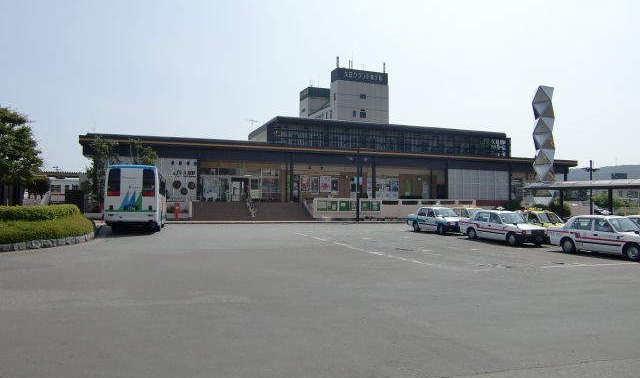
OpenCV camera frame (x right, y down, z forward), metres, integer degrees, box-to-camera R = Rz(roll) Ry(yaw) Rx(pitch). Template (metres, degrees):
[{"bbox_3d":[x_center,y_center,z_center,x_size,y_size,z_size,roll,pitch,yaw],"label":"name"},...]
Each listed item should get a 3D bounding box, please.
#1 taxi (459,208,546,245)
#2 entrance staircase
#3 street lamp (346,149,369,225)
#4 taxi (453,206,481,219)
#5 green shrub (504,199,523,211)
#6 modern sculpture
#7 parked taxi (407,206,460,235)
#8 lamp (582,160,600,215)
[{"bbox_3d":[8.960,1.830,25.540,1.700,1.530,4.650,1,-1,-24],"label":"taxi"},{"bbox_3d":[-6.200,1.930,46.000,11.000,1.500,3.200,1,-1,-25],"label":"entrance staircase"},{"bbox_3d":[3.080,-0.300,42.000,1.800,5.950,0.350,0,-1,-8],"label":"street lamp"},{"bbox_3d":[9.430,1.910,32.600,1.700,1.530,4.600,1,-1,-24],"label":"taxi"},{"bbox_3d":[19.300,2.000,52.000,2.000,1.800,1.850,0,-1,12],"label":"green shrub"},{"bbox_3d":[21.600,-3.750,50.000,2.100,12.300,2.000,0,-1,12],"label":"modern sculpture"},{"bbox_3d":[7.140,1.880,31.500,1.700,1.530,4.650,1,-1,-23],"label":"parked taxi"},{"bbox_3d":[25.700,0.200,49.000,1.750,5.850,0.350,0,-1,-8],"label":"lamp"}]

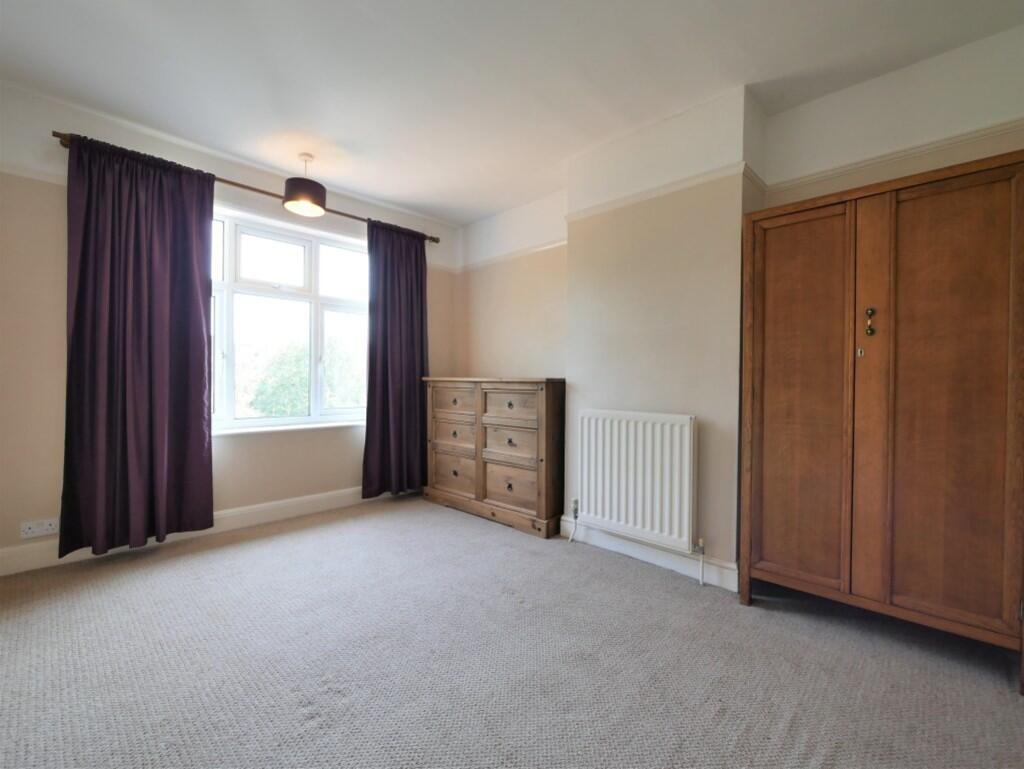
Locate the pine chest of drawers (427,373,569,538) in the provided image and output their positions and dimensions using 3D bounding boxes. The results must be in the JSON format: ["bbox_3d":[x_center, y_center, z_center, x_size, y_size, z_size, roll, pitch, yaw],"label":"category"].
[{"bbox_3d":[-0.116,0.483,3.316,1.315,1.050,0.430,1,1,41],"label":"pine chest of drawers"}]

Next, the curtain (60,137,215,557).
[{"bbox_3d":[-2.188,-0.209,2.465,0.665,2.300,0.150,0,1,-43],"label":"curtain"}]

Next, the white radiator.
[{"bbox_3d":[0.692,0.510,2.370,0.672,0.696,0.070,1,1,42],"label":"white radiator"}]

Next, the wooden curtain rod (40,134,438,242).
[{"bbox_3d":[-1.573,-1.347,3.066,2.452,0.055,0.075,0,1,-43],"label":"wooden curtain rod"}]

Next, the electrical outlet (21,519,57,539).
[{"bbox_3d":[-2.569,0.781,2.262,0.147,0.087,0.015,0,1,-43],"label":"electrical outlet"}]

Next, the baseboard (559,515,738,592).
[{"bbox_3d":[0.729,0.949,2.405,1.063,0.145,0.022,1,1,42],"label":"baseboard"}]

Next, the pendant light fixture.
[{"bbox_3d":[-1.344,-1.329,2.708,0.255,0.355,0.255,0,1,-26],"label":"pendant light fixture"}]

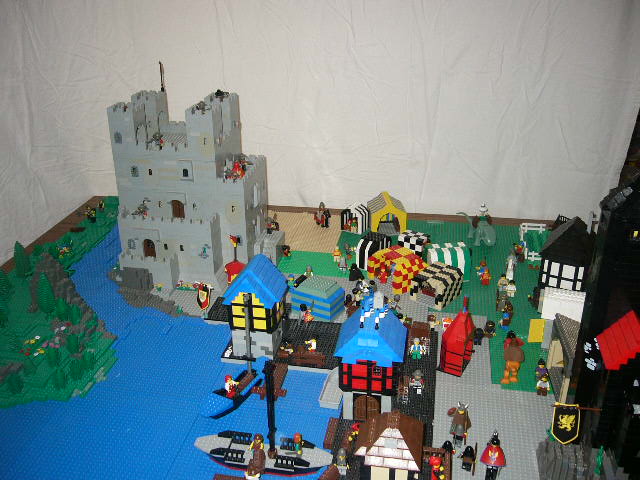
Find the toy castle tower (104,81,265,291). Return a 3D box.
[{"bbox_3d":[-0.315,-0.131,1.606,0.320,0.432,0.276,4,26,10],"label":"toy castle tower"}]

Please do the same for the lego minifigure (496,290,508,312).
[{"bbox_3d":[0.410,0.140,1.455,0.025,0.043,0.016,4,26,10],"label":"lego minifigure"}]

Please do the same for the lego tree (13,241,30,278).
[{"bbox_3d":[-0.675,0.042,1.455,0.031,0.085,0.031,4,26,10],"label":"lego tree"}]

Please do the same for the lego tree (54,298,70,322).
[{"bbox_3d":[-0.513,0.138,1.285,0.025,0.046,0.025,4,26,10],"label":"lego tree"}]

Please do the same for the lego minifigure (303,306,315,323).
[{"bbox_3d":[-0.025,0.165,1.429,0.025,0.042,0.016,4,26,10],"label":"lego minifigure"}]

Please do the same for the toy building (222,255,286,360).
[{"bbox_3d":[-0.127,0.134,1.310,0.104,0.205,0.093,4,26,12],"label":"toy building"}]

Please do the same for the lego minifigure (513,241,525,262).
[{"bbox_3d":[0.514,0.035,1.667,0.025,0.043,0.016,8,27,19],"label":"lego minifigure"}]

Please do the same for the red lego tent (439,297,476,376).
[{"bbox_3d":[0.269,0.181,1.253,0.051,0.152,0.064,12,29,25],"label":"red lego tent"}]

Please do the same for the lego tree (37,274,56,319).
[{"bbox_3d":[-0.543,0.106,1.285,0.033,0.094,0.033,4,26,10],"label":"lego tree"}]

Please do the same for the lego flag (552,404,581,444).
[{"bbox_3d":[0.310,0.232,0.815,0.030,0.062,0.006,4,26,10],"label":"lego flag"}]

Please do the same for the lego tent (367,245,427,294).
[{"bbox_3d":[0.191,0.062,1.561,0.095,0.078,0.105,-20,32,-36],"label":"lego tent"}]

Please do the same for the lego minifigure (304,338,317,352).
[{"bbox_3d":[-0.018,0.206,1.264,0.024,0.034,0.023,1,26,2],"label":"lego minifigure"}]

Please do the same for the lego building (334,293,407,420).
[{"bbox_3d":[0.088,0.201,1.100,0.112,0.206,0.106,4,26,10],"label":"lego building"}]

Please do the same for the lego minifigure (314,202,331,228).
[{"bbox_3d":[0.008,-0.074,1.854,0.025,0.071,0.058,-13,28,-24],"label":"lego minifigure"}]

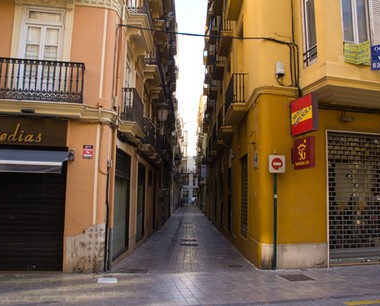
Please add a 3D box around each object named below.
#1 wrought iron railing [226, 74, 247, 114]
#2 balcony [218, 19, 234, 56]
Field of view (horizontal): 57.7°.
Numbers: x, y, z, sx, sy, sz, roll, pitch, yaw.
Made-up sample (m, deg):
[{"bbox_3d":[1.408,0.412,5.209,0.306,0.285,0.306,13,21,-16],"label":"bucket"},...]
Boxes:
[{"bbox_3d":[1.569,-1.803,11.666,0.500,0.970,2.200,1,-8,0],"label":"wrought iron railing"},{"bbox_3d":[1.681,-5.545,16.344,0.500,1.170,2.200,1,-8,0],"label":"balcony"}]

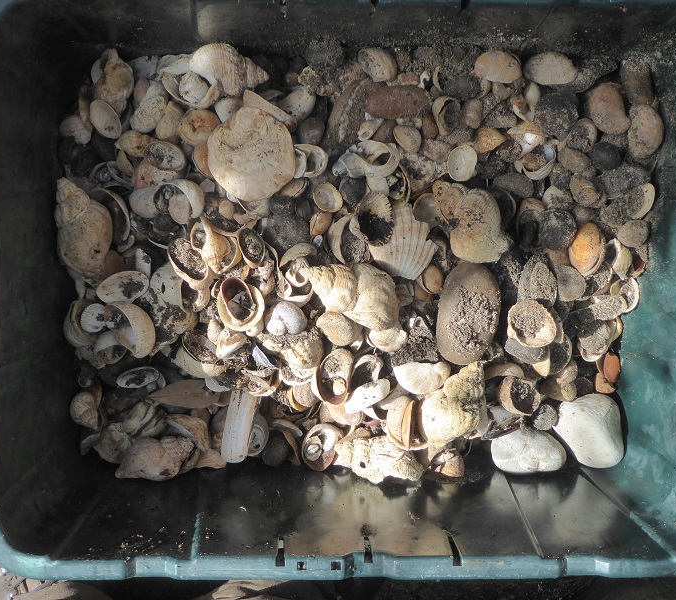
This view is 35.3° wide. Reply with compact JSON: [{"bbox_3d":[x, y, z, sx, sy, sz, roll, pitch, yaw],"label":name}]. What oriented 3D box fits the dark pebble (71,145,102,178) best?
[{"bbox_3d":[-0.230,-0.127,0.970,0.028,0.022,0.030,0,93,-1],"label":"dark pebble"}]

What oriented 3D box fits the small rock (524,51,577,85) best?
[{"bbox_3d":[0.173,-0.189,0.865,0.043,0.022,0.026,3,95,-2],"label":"small rock"}]

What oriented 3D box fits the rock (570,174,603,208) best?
[{"bbox_3d":[0.204,-0.089,0.872,0.033,0.018,0.022,40,93,-6],"label":"rock"}]

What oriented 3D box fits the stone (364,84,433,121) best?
[{"bbox_3d":[0.048,-0.161,0.862,0.054,0.025,0.027,3,96,-3],"label":"stone"}]

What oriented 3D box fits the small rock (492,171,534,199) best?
[{"bbox_3d":[0.159,-0.105,0.965,0.039,0.020,0.024,22,92,-2],"label":"small rock"}]

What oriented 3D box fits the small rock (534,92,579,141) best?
[{"bbox_3d":[0.179,-0.151,0.872,0.036,0.029,0.039,4,95,-2],"label":"small rock"}]

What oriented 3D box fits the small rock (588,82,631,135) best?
[{"bbox_3d":[0.220,-0.155,0.868,0.030,0.023,0.043,-18,95,0],"label":"small rock"}]

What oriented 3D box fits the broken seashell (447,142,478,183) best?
[{"bbox_3d":[0.112,-0.124,0.957,0.027,0.012,0.035,18,92,-2],"label":"broken seashell"}]

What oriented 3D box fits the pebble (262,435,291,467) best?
[{"bbox_3d":[-0.057,0.138,0.972,0.026,0.021,0.030,15,92,-2],"label":"pebble"}]

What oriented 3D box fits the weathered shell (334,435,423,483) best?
[{"bbox_3d":[0.036,0.142,0.955,0.080,0.038,0.038,20,92,-2],"label":"weathered shell"}]

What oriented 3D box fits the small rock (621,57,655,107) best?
[{"bbox_3d":[0.271,-0.197,0.962,0.027,0.025,0.050,-8,93,-1],"label":"small rock"}]

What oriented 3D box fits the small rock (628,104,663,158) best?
[{"bbox_3d":[0.252,-0.137,0.868,0.029,0.022,0.044,5,95,-2],"label":"small rock"}]

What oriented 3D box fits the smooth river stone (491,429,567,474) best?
[{"bbox_3d":[0.163,0.129,0.909,0.065,0.039,0.040,5,96,-3],"label":"smooth river stone"}]

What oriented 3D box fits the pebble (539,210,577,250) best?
[{"bbox_3d":[0.180,-0.057,0.874,0.033,0.022,0.031,20,95,-4],"label":"pebble"}]

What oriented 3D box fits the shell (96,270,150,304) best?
[{"bbox_3d":[-0.175,-0.010,0.863,0.043,0.016,0.026,-14,96,-1],"label":"shell"}]

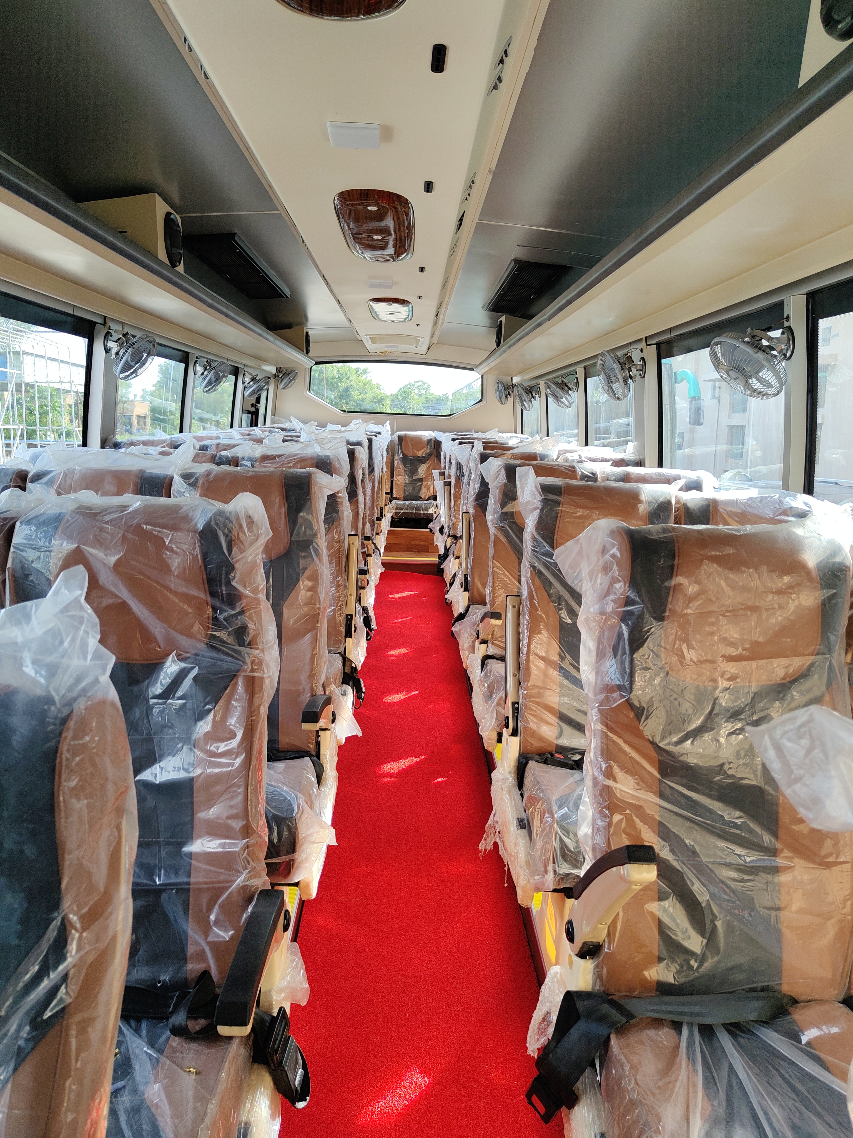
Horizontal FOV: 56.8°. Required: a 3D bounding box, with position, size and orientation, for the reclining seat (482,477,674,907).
[{"bbox_3d":[0.418,0.327,1.944,0.430,1.040,0.720,1,11,-1],"label":"reclining seat"}]

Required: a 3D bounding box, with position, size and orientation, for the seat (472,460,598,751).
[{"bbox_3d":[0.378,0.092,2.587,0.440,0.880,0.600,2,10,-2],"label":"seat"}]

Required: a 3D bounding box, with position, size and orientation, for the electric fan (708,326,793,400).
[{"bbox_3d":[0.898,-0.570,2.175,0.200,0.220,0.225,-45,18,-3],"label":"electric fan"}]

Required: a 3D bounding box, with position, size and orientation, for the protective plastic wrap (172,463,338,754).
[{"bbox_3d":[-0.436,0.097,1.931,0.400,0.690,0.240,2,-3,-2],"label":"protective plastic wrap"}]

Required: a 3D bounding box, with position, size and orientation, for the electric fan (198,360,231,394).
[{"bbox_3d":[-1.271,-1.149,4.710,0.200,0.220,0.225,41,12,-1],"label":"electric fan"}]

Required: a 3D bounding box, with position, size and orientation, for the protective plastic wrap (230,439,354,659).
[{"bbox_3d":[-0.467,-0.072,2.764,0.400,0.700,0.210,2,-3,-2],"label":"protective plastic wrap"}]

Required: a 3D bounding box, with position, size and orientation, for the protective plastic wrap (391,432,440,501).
[{"bbox_3d":[-0.127,-0.988,7.613,0.450,0.680,0.330,1,11,-1],"label":"protective plastic wrap"}]

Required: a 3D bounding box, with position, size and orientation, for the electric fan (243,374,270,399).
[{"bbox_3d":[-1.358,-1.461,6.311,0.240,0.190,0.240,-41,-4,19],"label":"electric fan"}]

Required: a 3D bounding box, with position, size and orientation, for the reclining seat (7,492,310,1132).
[{"bbox_3d":[-0.432,0.396,1.020,0.440,0.950,0.660,2,10,-2],"label":"reclining seat"}]

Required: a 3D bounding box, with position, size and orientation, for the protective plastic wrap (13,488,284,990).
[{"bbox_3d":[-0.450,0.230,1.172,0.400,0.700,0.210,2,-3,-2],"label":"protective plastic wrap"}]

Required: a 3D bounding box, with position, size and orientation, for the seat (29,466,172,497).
[{"bbox_3d":[-0.912,0.291,1.949,0.420,1.040,0.720,1,11,-1],"label":"seat"}]

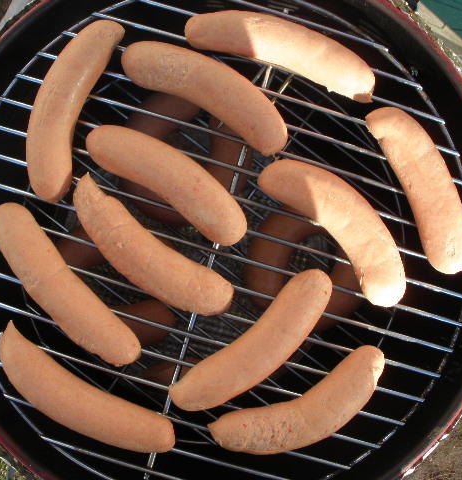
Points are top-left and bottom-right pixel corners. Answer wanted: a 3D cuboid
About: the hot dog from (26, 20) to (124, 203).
[{"bbox_3d":[-0.120,-0.098,0.480,0.042,0.033,0.138,19,87,-1],"label":"hot dog"}]

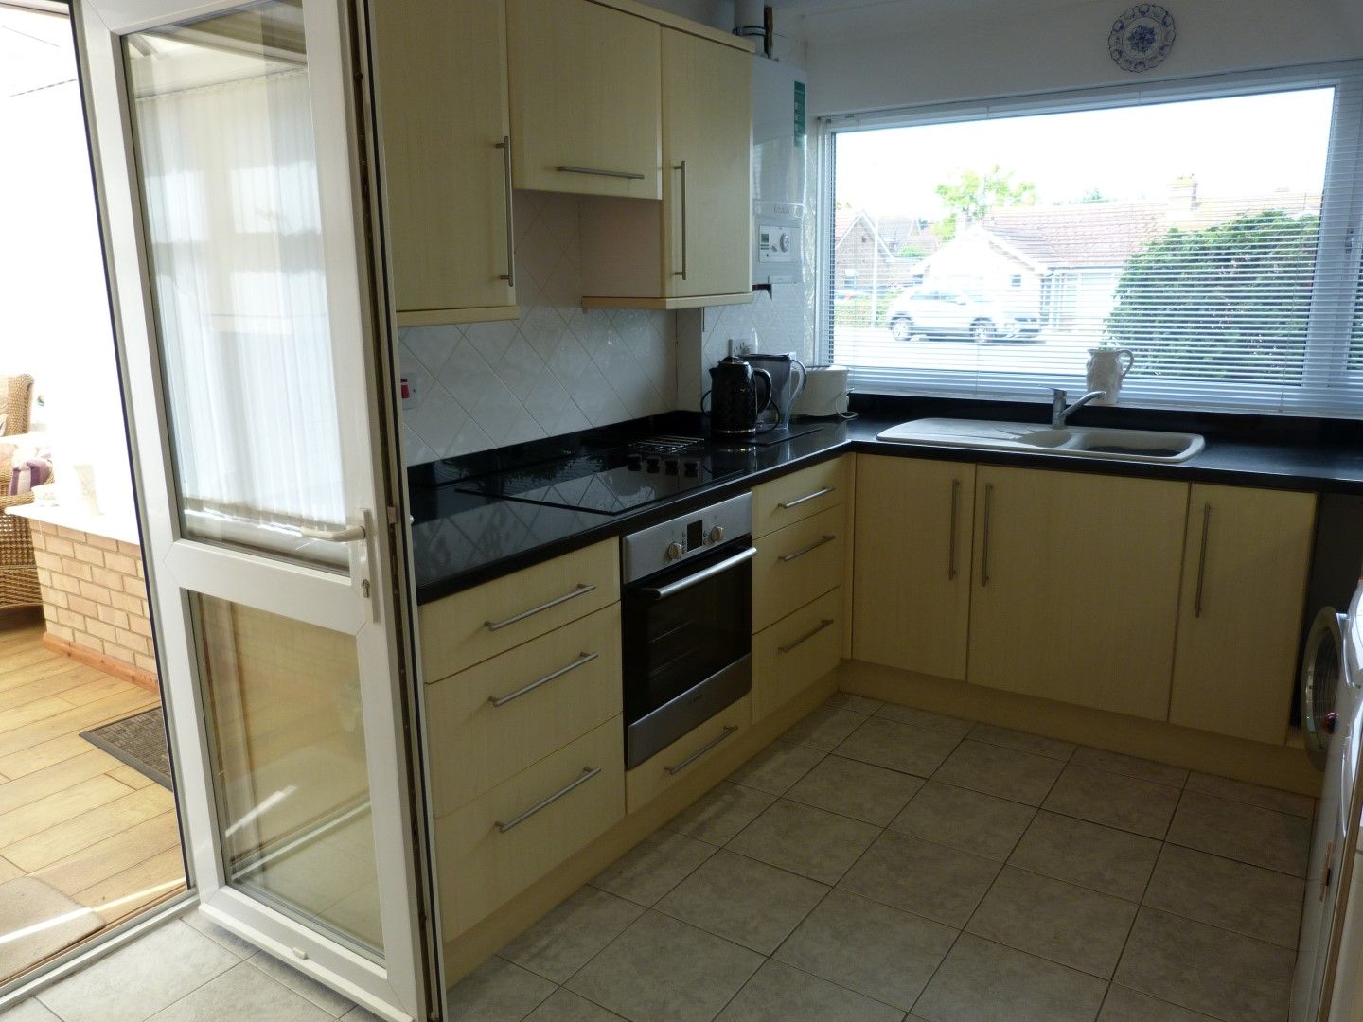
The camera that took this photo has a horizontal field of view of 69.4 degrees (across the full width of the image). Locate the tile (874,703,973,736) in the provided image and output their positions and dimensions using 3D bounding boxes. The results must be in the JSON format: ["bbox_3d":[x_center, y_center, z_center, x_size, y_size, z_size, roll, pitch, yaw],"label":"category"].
[{"bbox_3d":[0.819,0.710,3.315,0.314,0.010,0.135,7,15,34],"label":"tile"}]

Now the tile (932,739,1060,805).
[{"bbox_3d":[0.940,0.775,2.916,0.310,0.010,0.310,7,15,34],"label":"tile"}]

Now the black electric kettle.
[{"bbox_3d":[0.207,-0.399,3.420,0.216,0.278,0.157,-1,12,3],"label":"black electric kettle"}]

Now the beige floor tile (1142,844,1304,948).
[{"bbox_3d":[1.296,0.912,2.346,0.314,0.010,0.314,7,15,34],"label":"beige floor tile"}]

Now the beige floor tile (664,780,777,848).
[{"bbox_3d":[0.120,0.848,2.762,0.186,0.010,0.314,7,15,34],"label":"beige floor tile"}]

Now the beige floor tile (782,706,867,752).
[{"bbox_3d":[0.472,0.716,3.231,0.191,0.010,0.310,7,15,34],"label":"beige floor tile"}]

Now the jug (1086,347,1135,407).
[{"bbox_3d":[1.480,-0.468,3.420,0.165,0.197,0.125,5,14,26],"label":"jug"}]

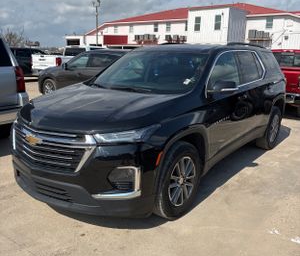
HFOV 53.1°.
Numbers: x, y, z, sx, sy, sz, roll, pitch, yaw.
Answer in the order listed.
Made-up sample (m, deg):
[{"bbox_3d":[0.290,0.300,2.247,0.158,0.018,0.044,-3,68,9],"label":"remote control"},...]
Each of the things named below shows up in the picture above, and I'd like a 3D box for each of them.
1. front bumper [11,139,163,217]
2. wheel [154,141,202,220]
[{"bbox_3d":[-0.859,0.364,2.887,1.940,0.630,0.620,9,15,36],"label":"front bumper"},{"bbox_3d":[0.237,0.493,2.945,0.255,0.788,0.788,9,15,36],"label":"wheel"}]

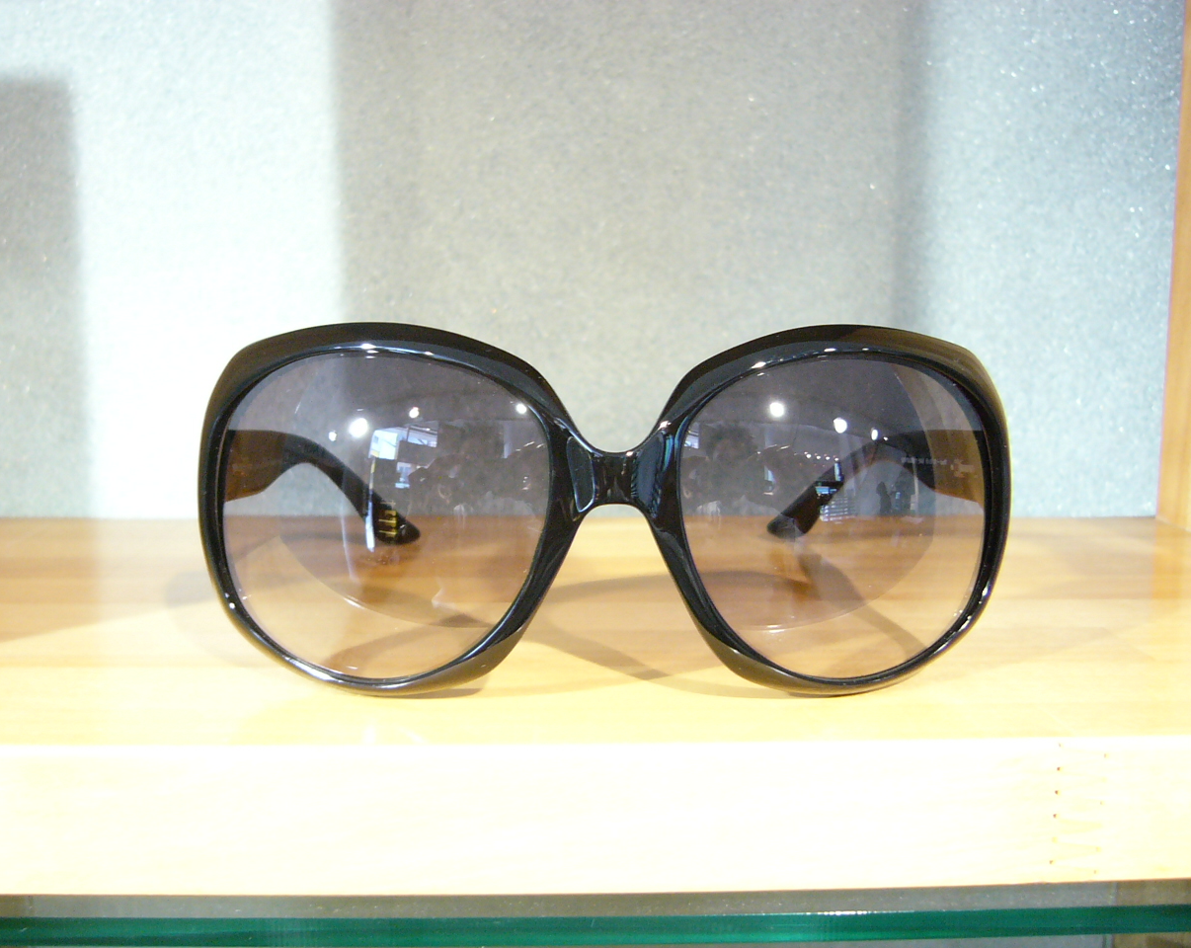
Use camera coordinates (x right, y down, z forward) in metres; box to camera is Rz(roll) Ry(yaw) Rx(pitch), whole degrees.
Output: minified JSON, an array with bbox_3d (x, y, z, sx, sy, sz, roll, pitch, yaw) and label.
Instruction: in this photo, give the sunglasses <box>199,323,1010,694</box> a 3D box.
[{"bbox_3d":[0.001,-0.003,0.281,0.147,0.067,0.122,0,10,-2],"label":"sunglasses"}]

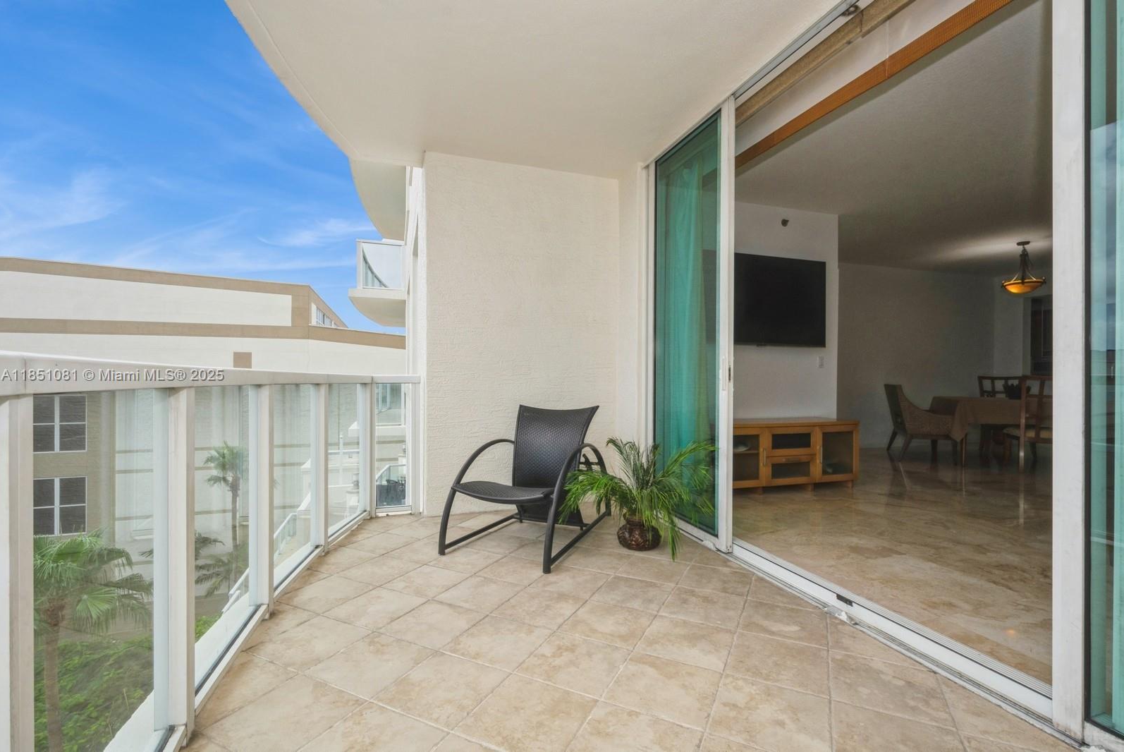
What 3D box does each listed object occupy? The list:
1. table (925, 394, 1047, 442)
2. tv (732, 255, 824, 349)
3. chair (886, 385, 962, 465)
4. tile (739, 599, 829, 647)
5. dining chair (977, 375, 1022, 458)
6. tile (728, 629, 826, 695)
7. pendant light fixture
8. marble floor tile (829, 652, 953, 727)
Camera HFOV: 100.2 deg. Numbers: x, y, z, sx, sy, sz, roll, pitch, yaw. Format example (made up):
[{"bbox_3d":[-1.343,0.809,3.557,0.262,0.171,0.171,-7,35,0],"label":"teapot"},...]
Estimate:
[{"bbox_3d":[5.360,0.655,5.420,1.600,0.745,1.050,0,0,22],"label":"table"},{"bbox_3d":[1.923,-0.720,4.513,1.500,0.860,0.060,1,0,-18],"label":"tv"},{"bbox_3d":[4.527,0.577,5.998,0.640,0.940,0.660,0,0,24],"label":"chair"},{"bbox_3d":[0.935,1.040,1.978,0.309,0.015,0.306,0,0,27],"label":"tile"},{"bbox_3d":[5.760,0.530,6.030,0.480,1.000,0.560,0,0,22],"label":"dining chair"},{"bbox_3d":[0.793,1.044,1.717,0.318,0.010,0.318,0,-1,26],"label":"tile"},{"bbox_3d":[5.545,-1.305,5.648,0.385,0.610,0.385,1,0,-44],"label":"pendant light fixture"},{"bbox_3d":[1.105,1.062,1.609,0.326,0.010,0.326,0,0,24],"label":"marble floor tile"}]

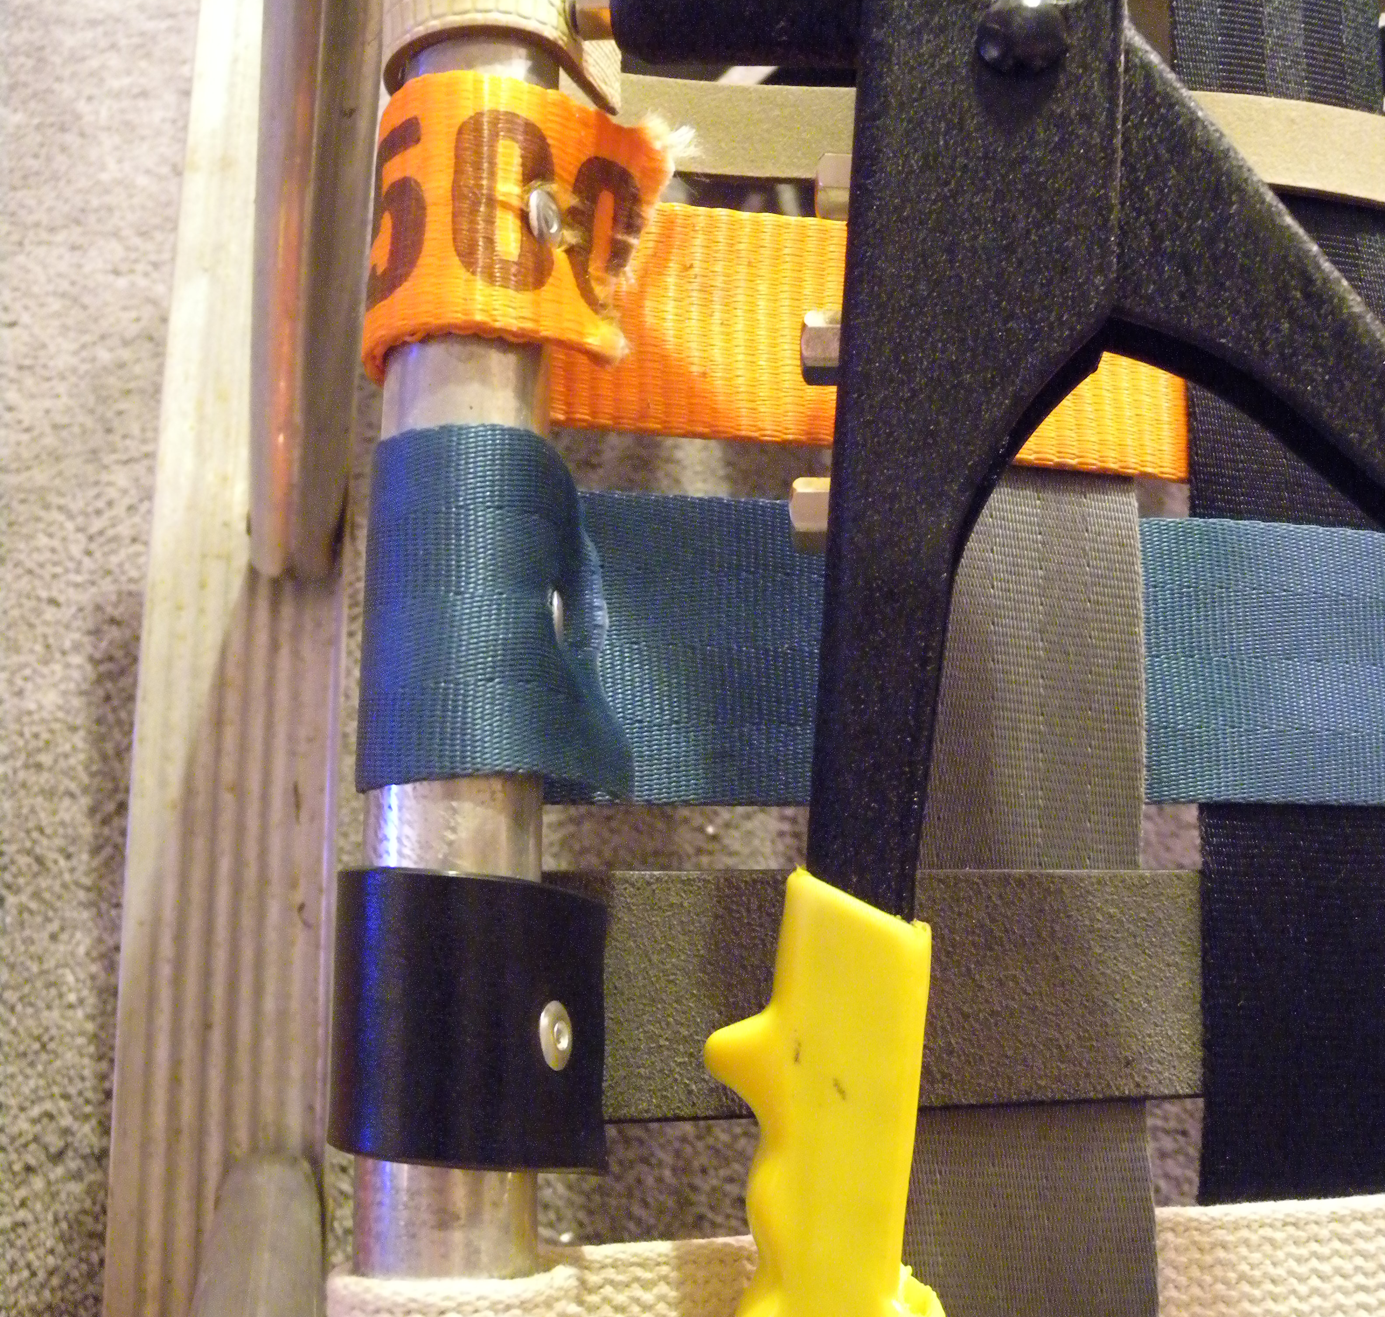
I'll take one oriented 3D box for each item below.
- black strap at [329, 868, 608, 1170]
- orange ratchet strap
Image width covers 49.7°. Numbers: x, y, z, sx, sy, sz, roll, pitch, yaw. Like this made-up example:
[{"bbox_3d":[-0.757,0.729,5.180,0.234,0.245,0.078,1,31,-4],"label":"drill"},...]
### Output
[{"bbox_3d":[-0.031,0.050,0.208,0.038,0.029,0.040,1,77,-11],"label":"black strap"},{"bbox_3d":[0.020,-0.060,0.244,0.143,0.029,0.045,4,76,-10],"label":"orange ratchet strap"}]

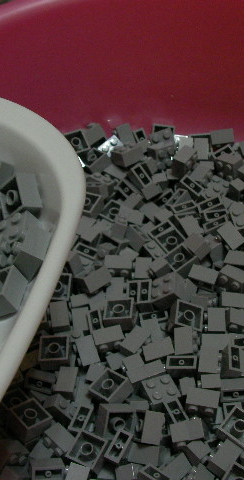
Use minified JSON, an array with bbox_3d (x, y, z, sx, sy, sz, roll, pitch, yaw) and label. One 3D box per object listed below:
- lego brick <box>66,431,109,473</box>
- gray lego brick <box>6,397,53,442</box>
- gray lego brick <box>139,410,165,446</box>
[{"bbox_3d":[-0.017,0.109,0.361,0.016,0.011,0.016,18,62,24],"label":"lego brick"},{"bbox_3d":[-0.046,0.091,0.352,0.016,0.011,0.016,-16,41,-42],"label":"gray lego brick"},{"bbox_3d":[0.014,0.095,0.356,0.011,0.016,0.016,12,78,-12],"label":"gray lego brick"}]

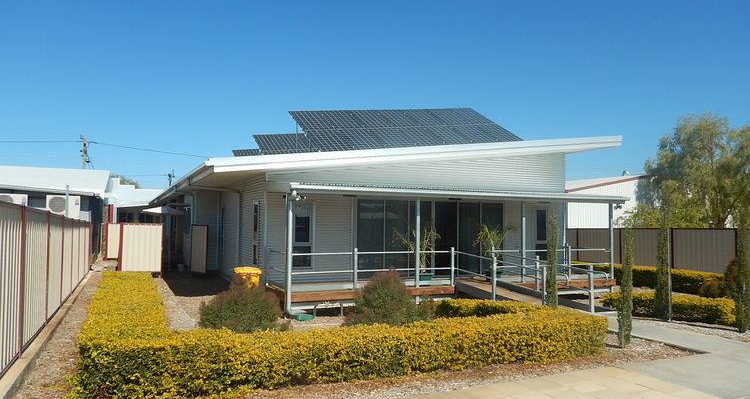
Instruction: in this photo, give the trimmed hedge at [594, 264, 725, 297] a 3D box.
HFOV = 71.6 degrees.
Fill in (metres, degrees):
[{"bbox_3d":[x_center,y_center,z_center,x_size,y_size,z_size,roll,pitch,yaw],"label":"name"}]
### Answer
[{"bbox_3d":[9.019,2.616,17.551,1.450,0.570,6.000,2,-4,-25],"label":"trimmed hedge"}]

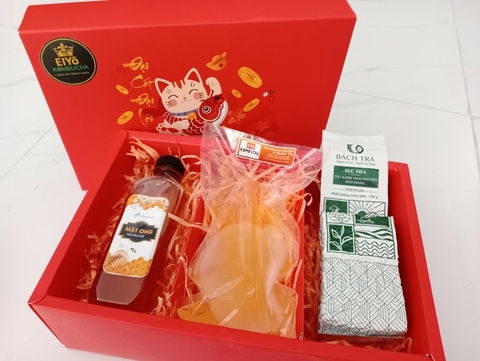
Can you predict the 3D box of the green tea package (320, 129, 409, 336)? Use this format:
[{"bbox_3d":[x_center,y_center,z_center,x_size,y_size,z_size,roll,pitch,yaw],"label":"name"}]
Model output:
[{"bbox_3d":[0.109,0.048,0.373,0.067,0.050,0.193,6,59,4],"label":"green tea package"}]

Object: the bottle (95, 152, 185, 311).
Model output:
[{"bbox_3d":[-0.090,0.050,0.399,0.050,0.050,0.156,4,64,15],"label":"bottle"}]

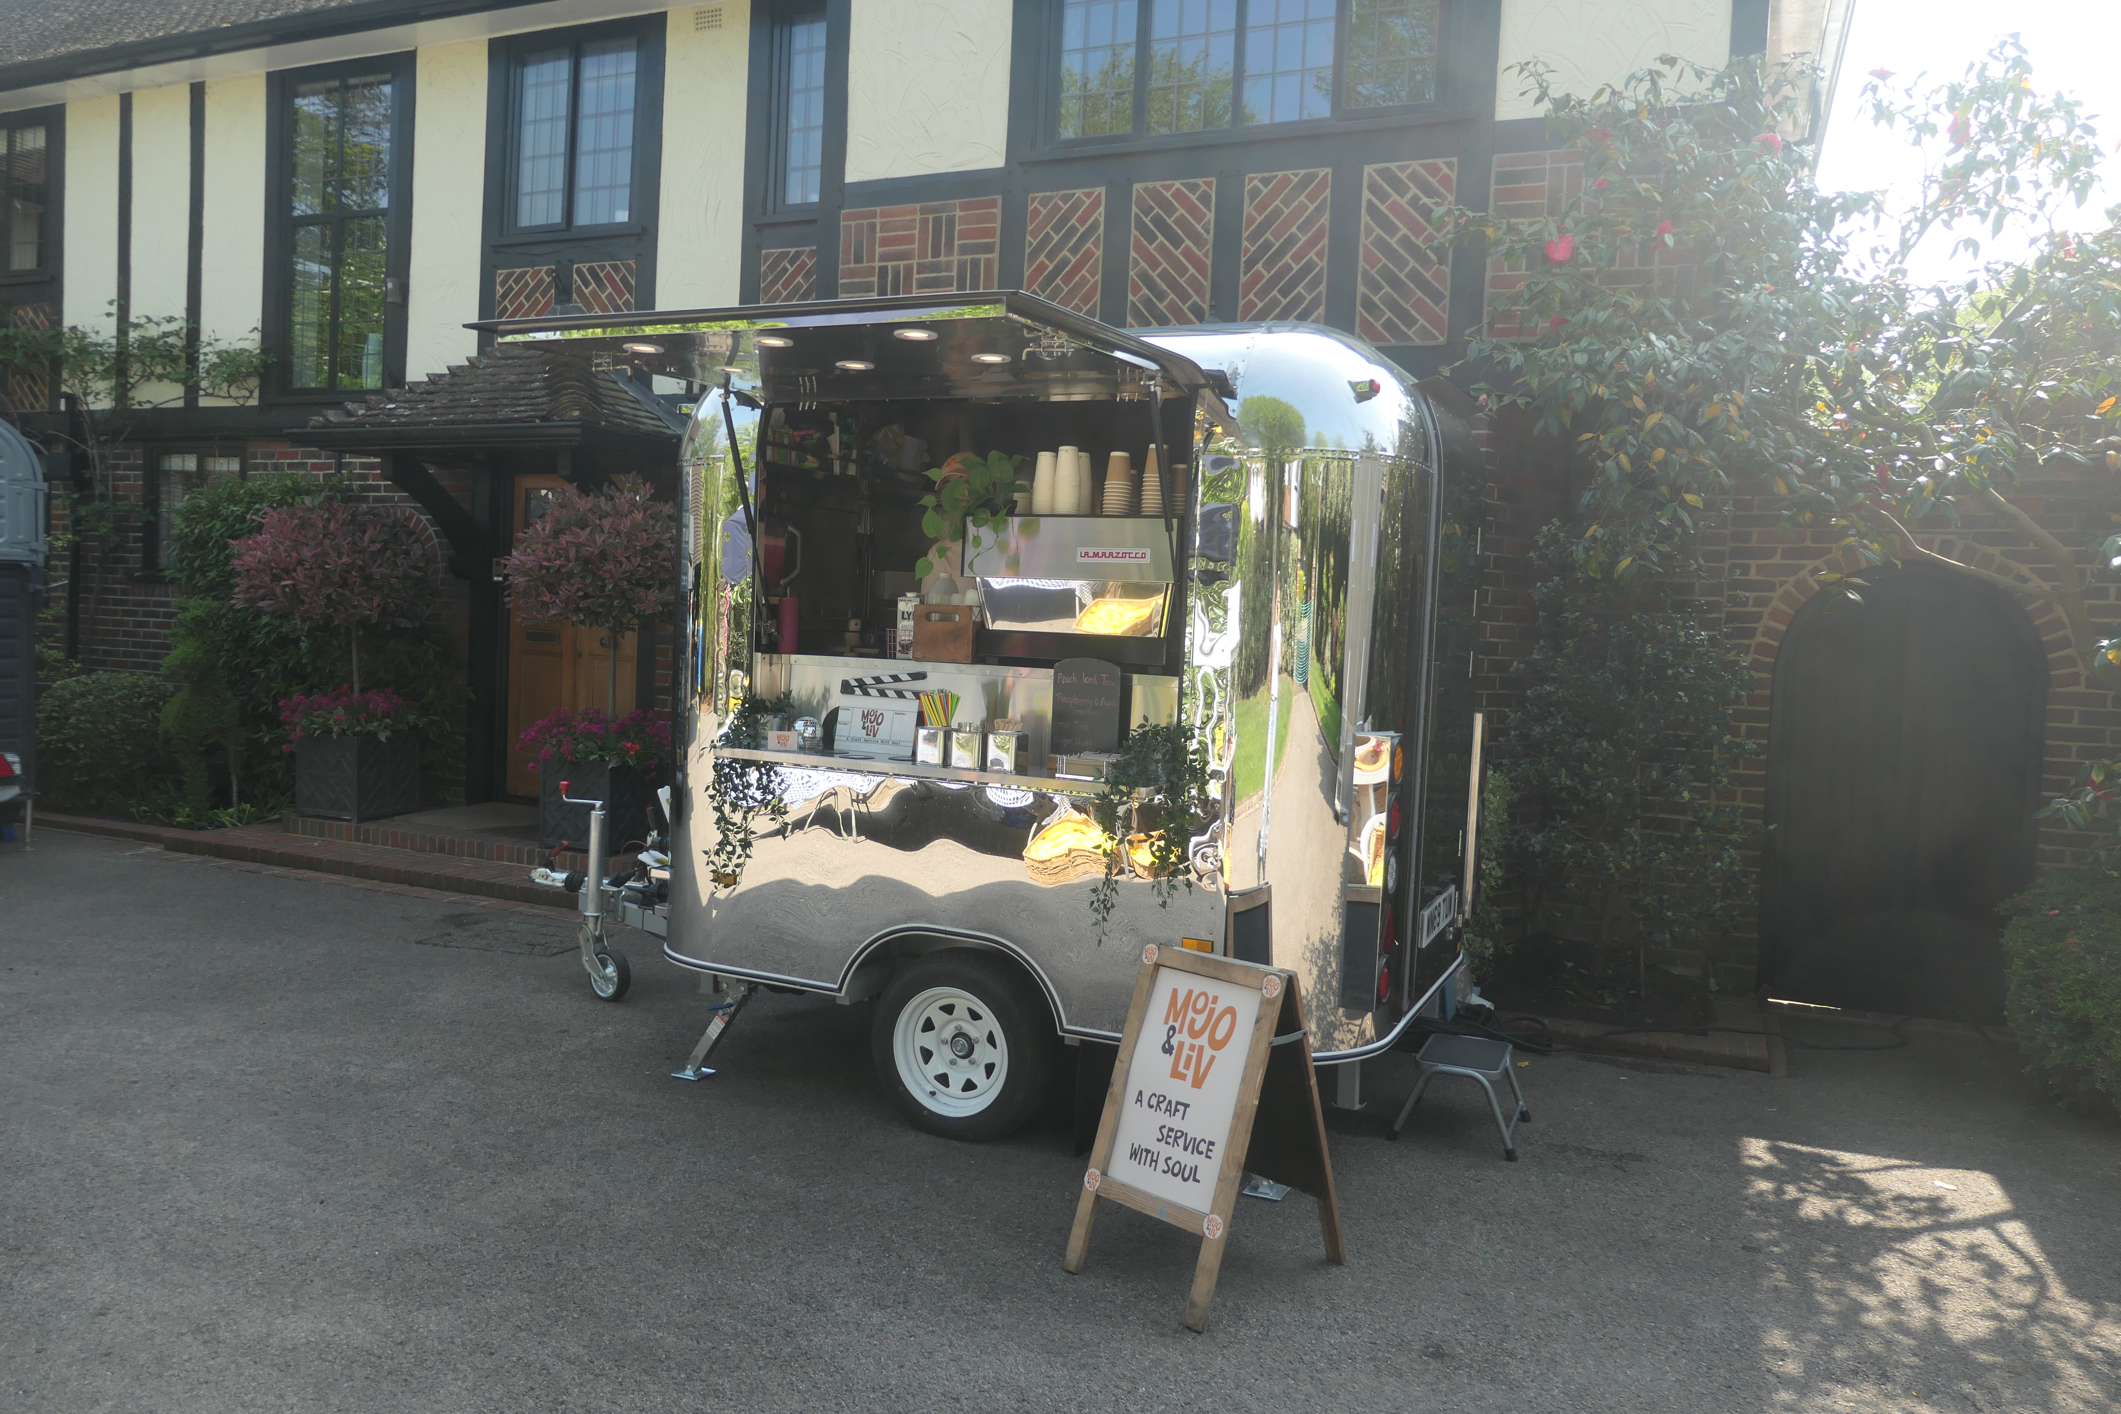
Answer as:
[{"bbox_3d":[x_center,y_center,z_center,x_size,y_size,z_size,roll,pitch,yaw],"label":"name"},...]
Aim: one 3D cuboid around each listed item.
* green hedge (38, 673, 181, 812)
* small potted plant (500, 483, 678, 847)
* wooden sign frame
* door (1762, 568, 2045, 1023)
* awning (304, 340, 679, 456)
[{"bbox_3d":[-6.686,0.232,9.880,1.250,0.980,0.900,4,2,22],"label":"green hedge"},{"bbox_3d":[-2.631,-0.241,8.208,1.150,2.100,1.120,4,2,22],"label":"small potted plant"},{"bbox_3d":[0.358,0.981,3.418,0.420,0.760,0.540,5,3,41],"label":"wooden sign frame"},{"bbox_3d":[3.787,0.370,6.389,1.070,2.040,0.100,4,2,22],"label":"door"},{"bbox_3d":[-3.490,-1.941,8.687,2.300,0.820,1.000,4,2,22],"label":"awning"}]

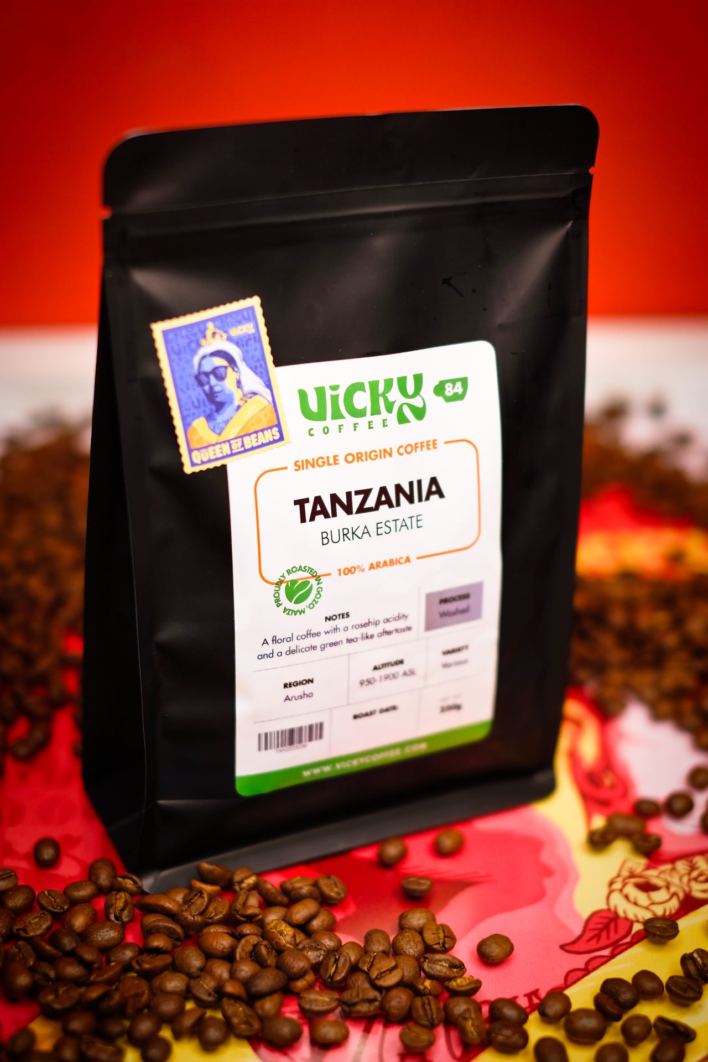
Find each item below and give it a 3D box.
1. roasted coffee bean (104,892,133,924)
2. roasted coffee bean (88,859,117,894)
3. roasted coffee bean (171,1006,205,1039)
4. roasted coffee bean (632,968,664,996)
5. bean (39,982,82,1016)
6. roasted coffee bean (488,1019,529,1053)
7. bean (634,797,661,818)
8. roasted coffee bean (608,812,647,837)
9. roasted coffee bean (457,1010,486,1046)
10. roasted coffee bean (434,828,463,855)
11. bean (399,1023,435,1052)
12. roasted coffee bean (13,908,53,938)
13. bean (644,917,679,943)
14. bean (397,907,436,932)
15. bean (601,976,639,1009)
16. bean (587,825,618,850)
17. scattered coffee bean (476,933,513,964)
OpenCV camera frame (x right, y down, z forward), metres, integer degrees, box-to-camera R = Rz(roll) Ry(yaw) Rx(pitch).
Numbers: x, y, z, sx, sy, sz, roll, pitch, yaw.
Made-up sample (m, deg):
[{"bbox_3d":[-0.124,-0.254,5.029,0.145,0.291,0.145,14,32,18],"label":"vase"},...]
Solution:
[{"bbox_3d":[-0.066,0.106,0.441,0.008,0.006,0.010,-10,34,-6],"label":"roasted coffee bean"},{"bbox_3d":[-0.072,0.099,0.446,0.008,0.006,0.011,-8,46,-19],"label":"roasted coffee bean"},{"bbox_3d":[-0.041,0.123,0.389,0.008,0.006,0.011,-25,6,29],"label":"roasted coffee bean"},{"bbox_3d":[0.082,0.126,0.434,0.008,0.005,0.010,-16,31,-32],"label":"roasted coffee bean"},{"bbox_3d":[-0.076,0.121,0.405,0.011,0.006,0.009,-9,29,-20],"label":"bean"},{"bbox_3d":[0.041,0.134,0.414,0.011,0.006,0.008,8,26,13],"label":"roasted coffee bean"},{"bbox_3d":[0.092,0.086,0.487,0.008,0.005,0.007,8,28,12],"label":"bean"},{"bbox_3d":[0.083,0.089,0.476,0.011,0.006,0.008,7,28,12],"label":"roasted coffee bean"},{"bbox_3d":[0.029,0.123,0.389,0.007,0.006,0.011,26,27,-13],"label":"roasted coffee bean"},{"bbox_3d":[0.029,0.093,0.469,0.008,0.006,0.010,7,22,28],"label":"roasted coffee bean"},{"bbox_3d":[0.017,0.134,0.413,0.010,0.006,0.008,11,27,17],"label":"bean"},{"bbox_3d":[-0.089,0.109,0.432,0.011,0.006,0.008,-18,33,-32],"label":"roasted coffee bean"},{"bbox_3d":[0.085,0.111,0.433,0.010,0.006,0.008,0,22,3],"label":"bean"},{"bbox_3d":[0.017,0.107,0.430,0.010,0.006,0.008,0,24,-2],"label":"bean"},{"bbox_3d":[0.069,0.120,0.407,0.010,0.006,0.008,27,28,29],"label":"bean"},{"bbox_3d":[0.075,0.093,0.473,0.010,0.006,0.008,-21,34,-37],"label":"bean"},{"bbox_3d":[0.038,0.112,0.419,0.011,0.006,0.008,-17,32,-34],"label":"scattered coffee bean"}]

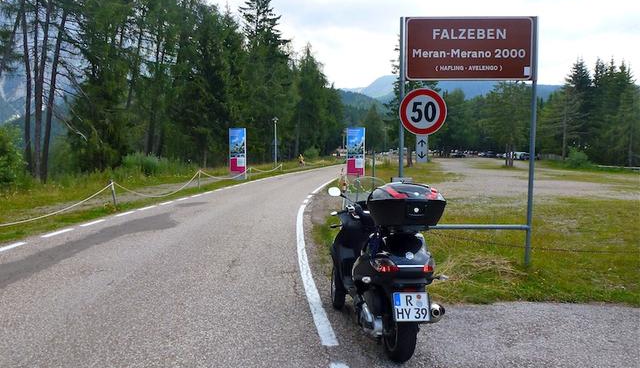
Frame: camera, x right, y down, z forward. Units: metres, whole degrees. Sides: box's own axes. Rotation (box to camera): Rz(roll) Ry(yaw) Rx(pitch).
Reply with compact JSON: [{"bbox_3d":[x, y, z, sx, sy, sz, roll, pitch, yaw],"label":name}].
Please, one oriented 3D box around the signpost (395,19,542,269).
[{"bbox_3d":[1.855,-0.507,5.908,1.710,3.190,0.150,0,5,3],"label":"signpost"}]

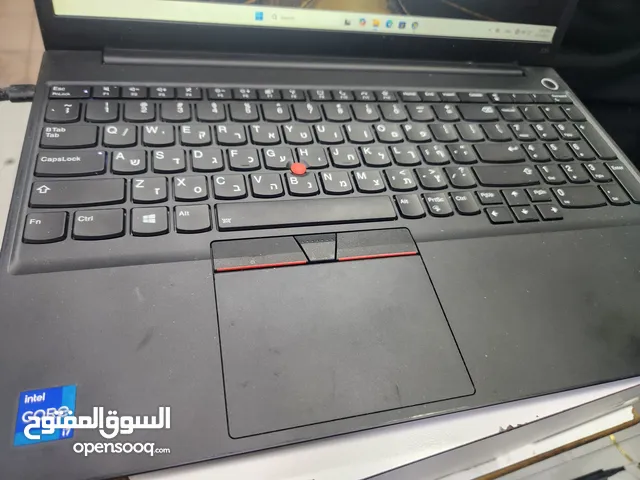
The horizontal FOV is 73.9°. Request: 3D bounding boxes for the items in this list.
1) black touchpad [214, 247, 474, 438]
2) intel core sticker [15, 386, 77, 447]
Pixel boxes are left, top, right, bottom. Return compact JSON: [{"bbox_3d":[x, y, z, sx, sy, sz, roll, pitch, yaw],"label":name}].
[{"bbox_3d":[0.007,0.033,0.186,0.100,0.003,0.085,-4,56,-16],"label":"black touchpad"},{"bbox_3d":[-0.092,0.059,0.143,0.017,0.001,0.018,-4,56,-16],"label":"intel core sticker"}]

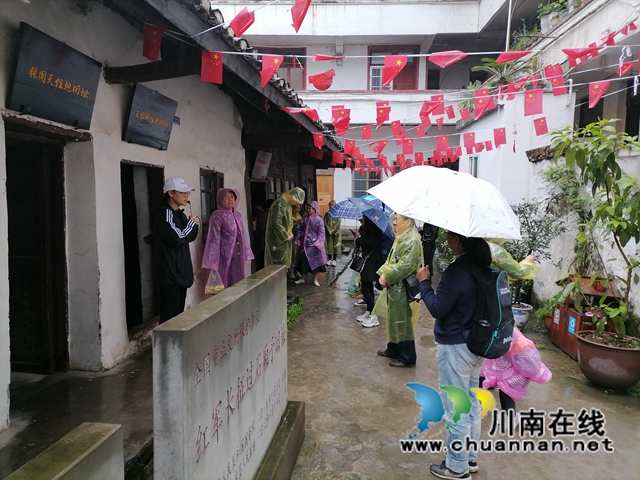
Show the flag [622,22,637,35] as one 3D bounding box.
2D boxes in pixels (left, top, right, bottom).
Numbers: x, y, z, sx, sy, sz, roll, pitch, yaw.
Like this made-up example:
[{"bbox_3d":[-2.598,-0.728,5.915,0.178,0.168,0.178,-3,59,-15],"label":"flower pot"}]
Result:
[{"bbox_3d":[4.898,-3.344,7.900,0.200,0.220,0.070,1,4,12],"label":"flag"}]

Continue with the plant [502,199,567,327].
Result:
[{"bbox_3d":[2.964,0.310,7.200,0.900,1.800,0.900,0,3,0],"label":"plant"}]

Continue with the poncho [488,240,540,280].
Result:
[{"bbox_3d":[1.700,0.318,4.600,0.600,1.100,0.600,-2,4,-37],"label":"poncho"}]

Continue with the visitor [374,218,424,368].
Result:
[{"bbox_3d":[0.865,0.534,5.500,0.500,1.640,0.550,1,3,6],"label":"visitor"}]

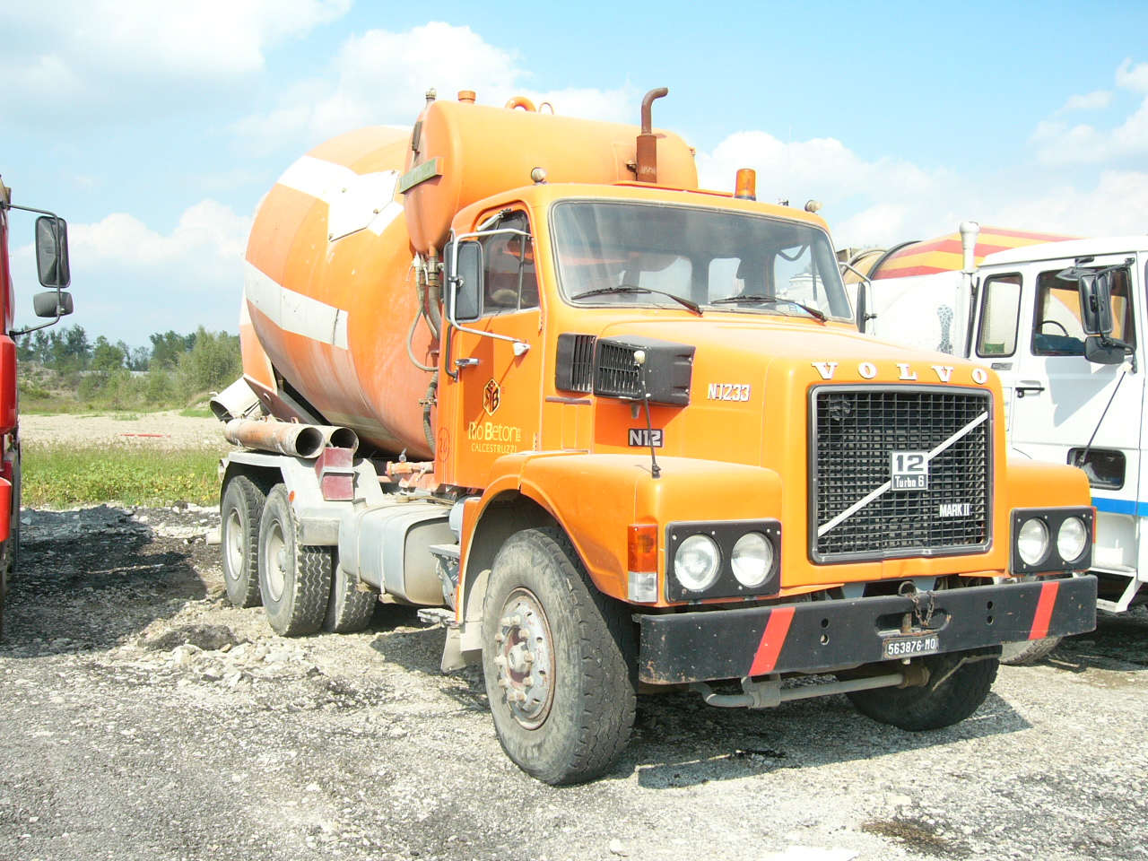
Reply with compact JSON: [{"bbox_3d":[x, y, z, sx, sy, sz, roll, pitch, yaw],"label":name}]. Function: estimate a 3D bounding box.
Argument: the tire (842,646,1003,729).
[{"bbox_3d":[1.644,0.960,5.875,0.290,1.090,1.090,0,0,-28],"label":"tire"}]

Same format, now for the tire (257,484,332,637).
[{"bbox_3d":[-2.039,0.939,8.469,0.280,1.080,1.080,0,0,-29],"label":"tire"}]

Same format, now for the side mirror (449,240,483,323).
[{"bbox_3d":[-0.496,-0.675,5.260,0.185,0.370,0.065,0,0,-12],"label":"side mirror"}]

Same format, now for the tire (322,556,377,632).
[{"bbox_3d":[-1.749,0.940,8.627,0.280,1.080,1.080,0,0,-29],"label":"tire"}]

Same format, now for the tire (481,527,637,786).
[{"bbox_3d":[-0.082,0.962,5.023,0.285,1.080,1.080,0,0,-24],"label":"tire"}]

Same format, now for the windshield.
[{"bbox_3d":[0.689,-0.800,5.566,1.690,0.540,0.180,0,-18,-28],"label":"windshield"}]

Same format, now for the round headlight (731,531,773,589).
[{"bbox_3d":[0.626,0.462,4.157,0.195,0.195,0.090,0,0,-28],"label":"round headlight"}]

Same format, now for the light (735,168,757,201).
[{"bbox_3d":[0.895,-1.278,6.050,0.108,0.172,0.108,0,0,0],"label":"light"}]

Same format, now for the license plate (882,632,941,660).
[{"bbox_3d":[1.334,0.849,4.567,0.280,0.068,0.015,0,0,-29],"label":"license plate"}]

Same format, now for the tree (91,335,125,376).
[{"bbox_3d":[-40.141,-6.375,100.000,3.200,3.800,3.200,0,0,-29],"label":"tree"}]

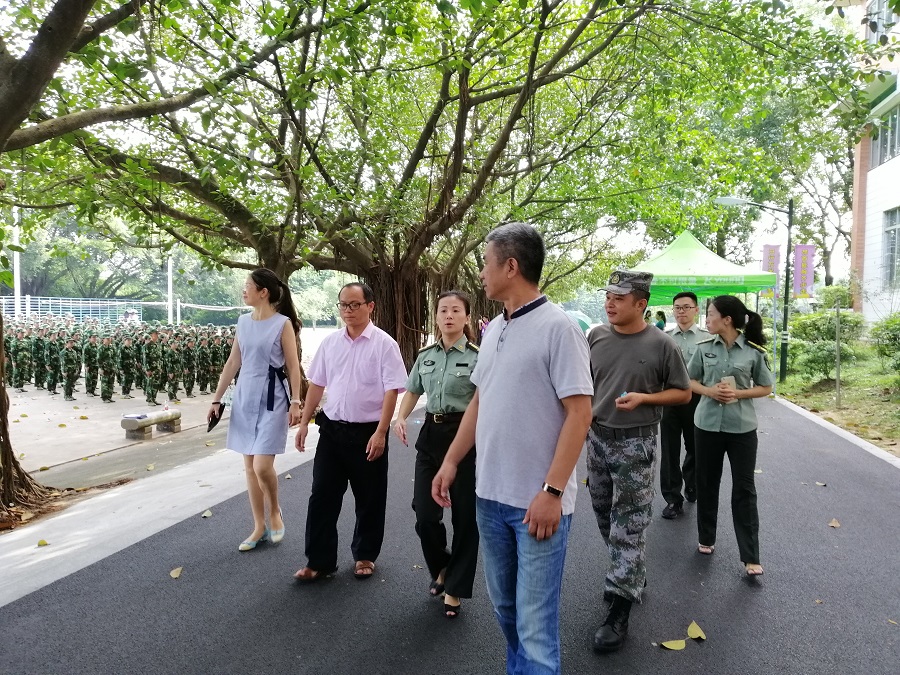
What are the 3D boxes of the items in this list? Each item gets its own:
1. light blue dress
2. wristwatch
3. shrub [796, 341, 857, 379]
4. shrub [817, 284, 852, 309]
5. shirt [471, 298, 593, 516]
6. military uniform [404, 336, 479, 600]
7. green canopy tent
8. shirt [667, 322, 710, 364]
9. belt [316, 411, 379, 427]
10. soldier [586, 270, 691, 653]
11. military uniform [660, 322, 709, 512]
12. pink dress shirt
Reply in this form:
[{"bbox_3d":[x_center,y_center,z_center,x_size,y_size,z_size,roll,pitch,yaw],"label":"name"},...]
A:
[{"bbox_3d":[-1.176,0.282,4.150,0.410,0.870,0.330,1,2,18],"label":"light blue dress"},{"bbox_3d":[0.326,0.488,2.170,0.068,0.024,0.055,22,-11,3],"label":"wristwatch"},{"bbox_3d":[8.080,0.470,14.500,1.350,0.880,1.250,1,2,15],"label":"shrub"},{"bbox_3d":[13.651,-1.456,24.000,1.300,0.900,1.200,1,2,14],"label":"shrub"},{"bbox_3d":[0.246,0.215,2.150,0.500,0.700,0.310,2,3,41],"label":"shirt"},{"bbox_3d":[-0.034,0.666,3.490,0.440,1.340,0.440,1,2,14],"label":"military uniform"},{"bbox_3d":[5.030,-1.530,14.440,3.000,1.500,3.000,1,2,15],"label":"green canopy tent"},{"bbox_3d":[1.840,0.120,5.240,0.500,0.480,0.280,1,2,17],"label":"shirt"},{"bbox_3d":[-0.565,0.478,3.920,0.370,0.060,0.270,1,2,14],"label":"belt"},{"bbox_3d":[0.888,0.530,3.200,0.540,1.710,0.560,1,2,22],"label":"soldier"},{"bbox_3d":[1.847,0.594,5.280,0.480,1.450,0.420,1,2,15],"label":"military uniform"},{"bbox_3d":[-0.525,0.193,3.840,0.550,0.580,0.310,1,2,8],"label":"pink dress shirt"}]

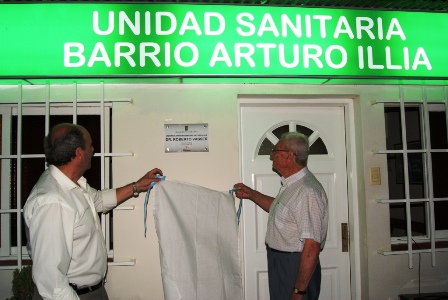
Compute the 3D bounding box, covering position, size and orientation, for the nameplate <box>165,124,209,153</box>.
[{"bbox_3d":[-0.260,-0.086,2.870,0.307,0.200,0.018,-1,-4,-6],"label":"nameplate"}]

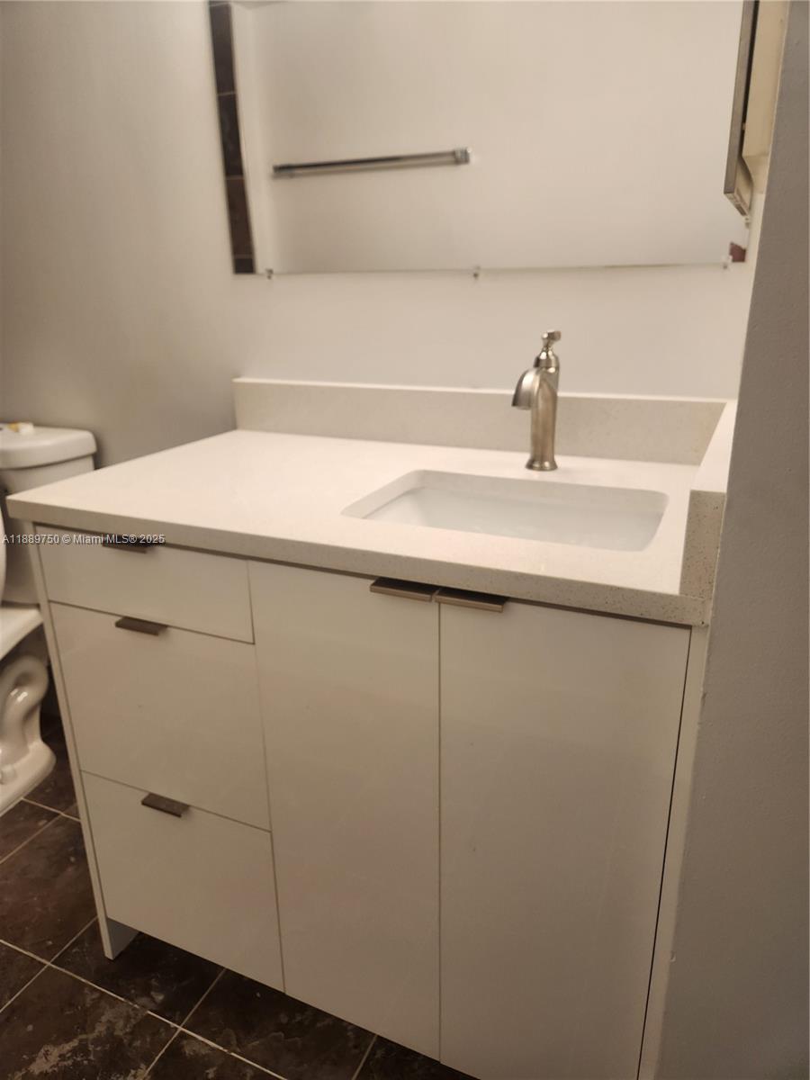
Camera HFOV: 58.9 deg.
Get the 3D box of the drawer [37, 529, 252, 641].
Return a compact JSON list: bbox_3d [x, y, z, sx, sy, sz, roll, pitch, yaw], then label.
[{"bbox_3d":[-0.296,0.003,1.172,0.377,0.117,0.380,7,20,23],"label":"drawer"}]

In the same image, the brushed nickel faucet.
[{"bbox_3d":[0.209,-0.210,1.129,0.053,0.224,0.174,7,20,23],"label":"brushed nickel faucet"}]

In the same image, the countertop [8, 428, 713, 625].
[{"bbox_3d":[-0.028,-0.076,1.137,0.970,0.031,0.592,7,20,23],"label":"countertop"}]

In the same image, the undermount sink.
[{"bbox_3d":[0.147,0.033,1.035,0.428,0.153,0.315,7,20,23],"label":"undermount sink"}]

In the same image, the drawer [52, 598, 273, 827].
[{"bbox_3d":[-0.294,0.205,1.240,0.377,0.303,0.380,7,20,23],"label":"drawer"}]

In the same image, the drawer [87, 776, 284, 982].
[{"bbox_3d":[-0.290,0.500,1.340,0.377,0.312,0.380,7,20,23],"label":"drawer"}]

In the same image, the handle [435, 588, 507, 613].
[{"bbox_3d":[0.074,0.064,0.784,0.077,0.009,0.030,7,20,23],"label":"handle"}]

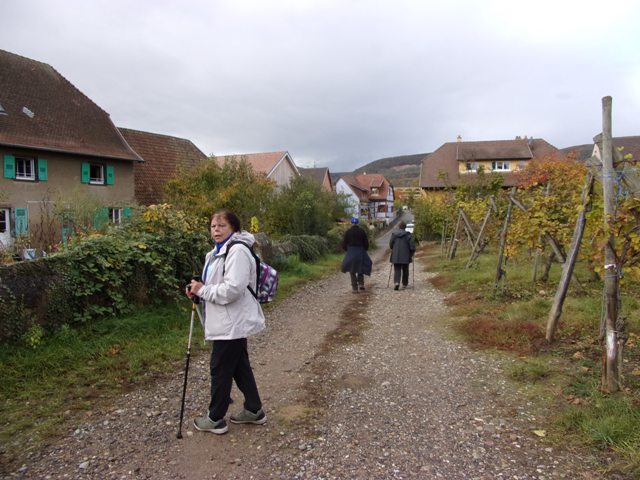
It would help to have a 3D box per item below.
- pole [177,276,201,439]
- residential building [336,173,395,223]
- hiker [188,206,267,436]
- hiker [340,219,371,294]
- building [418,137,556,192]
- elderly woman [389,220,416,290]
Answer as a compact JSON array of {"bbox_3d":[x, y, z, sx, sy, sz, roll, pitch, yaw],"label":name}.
[{"bbox_3d":[-0.942,0.838,3.301,0.070,1.140,0.060,6,-1,-6],"label":"pole"},{"bbox_3d":[6.900,-6.280,69.740,7.200,6.800,6.200,-3,5,-37],"label":"residential building"},{"bbox_3d":[-0.685,0.592,3.385,0.580,1.620,0.500,0,4,-6],"label":"hiker"},{"bbox_3d":[0.810,0.364,10.295,0.660,1.680,0.420,0,4,7],"label":"hiker"},{"bbox_3d":[19.800,-6.691,53.679,15.000,9.500,10.000,1,4,20],"label":"building"},{"bbox_3d":[1.880,0.351,10.645,0.600,1.600,0.450,1,4,9],"label":"elderly woman"}]

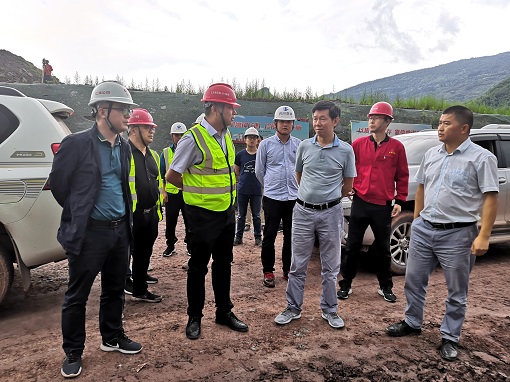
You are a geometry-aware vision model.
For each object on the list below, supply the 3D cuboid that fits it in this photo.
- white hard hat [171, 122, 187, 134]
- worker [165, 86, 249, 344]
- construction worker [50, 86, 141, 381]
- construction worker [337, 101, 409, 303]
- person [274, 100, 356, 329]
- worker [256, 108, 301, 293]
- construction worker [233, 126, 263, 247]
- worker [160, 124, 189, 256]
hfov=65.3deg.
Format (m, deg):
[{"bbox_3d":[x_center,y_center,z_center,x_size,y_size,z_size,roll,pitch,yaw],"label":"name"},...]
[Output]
[{"bbox_3d":[-1.010,-0.825,5.240,0.220,0.160,0.280,1,5,-10],"label":"white hard hat"},{"bbox_3d":[-0.325,0.131,2.900,0.460,1.800,0.550,6,7,44],"label":"worker"},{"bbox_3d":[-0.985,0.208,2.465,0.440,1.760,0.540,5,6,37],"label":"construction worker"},{"bbox_3d":[1.085,0.085,3.680,0.630,1.790,0.400,3,5,22],"label":"construction worker"},{"bbox_3d":[0.477,0.165,3.130,0.600,1.725,0.420,3,5,17],"label":"person"},{"bbox_3d":[0.270,0.037,4.100,0.540,1.785,0.380,1,5,-2],"label":"worker"},{"bbox_3d":[-0.075,-0.080,6.000,0.520,1.745,0.340,1,5,0],"label":"construction worker"},{"bbox_3d":[-1.010,-0.034,5.330,0.520,1.750,0.380,1,5,-10],"label":"worker"}]

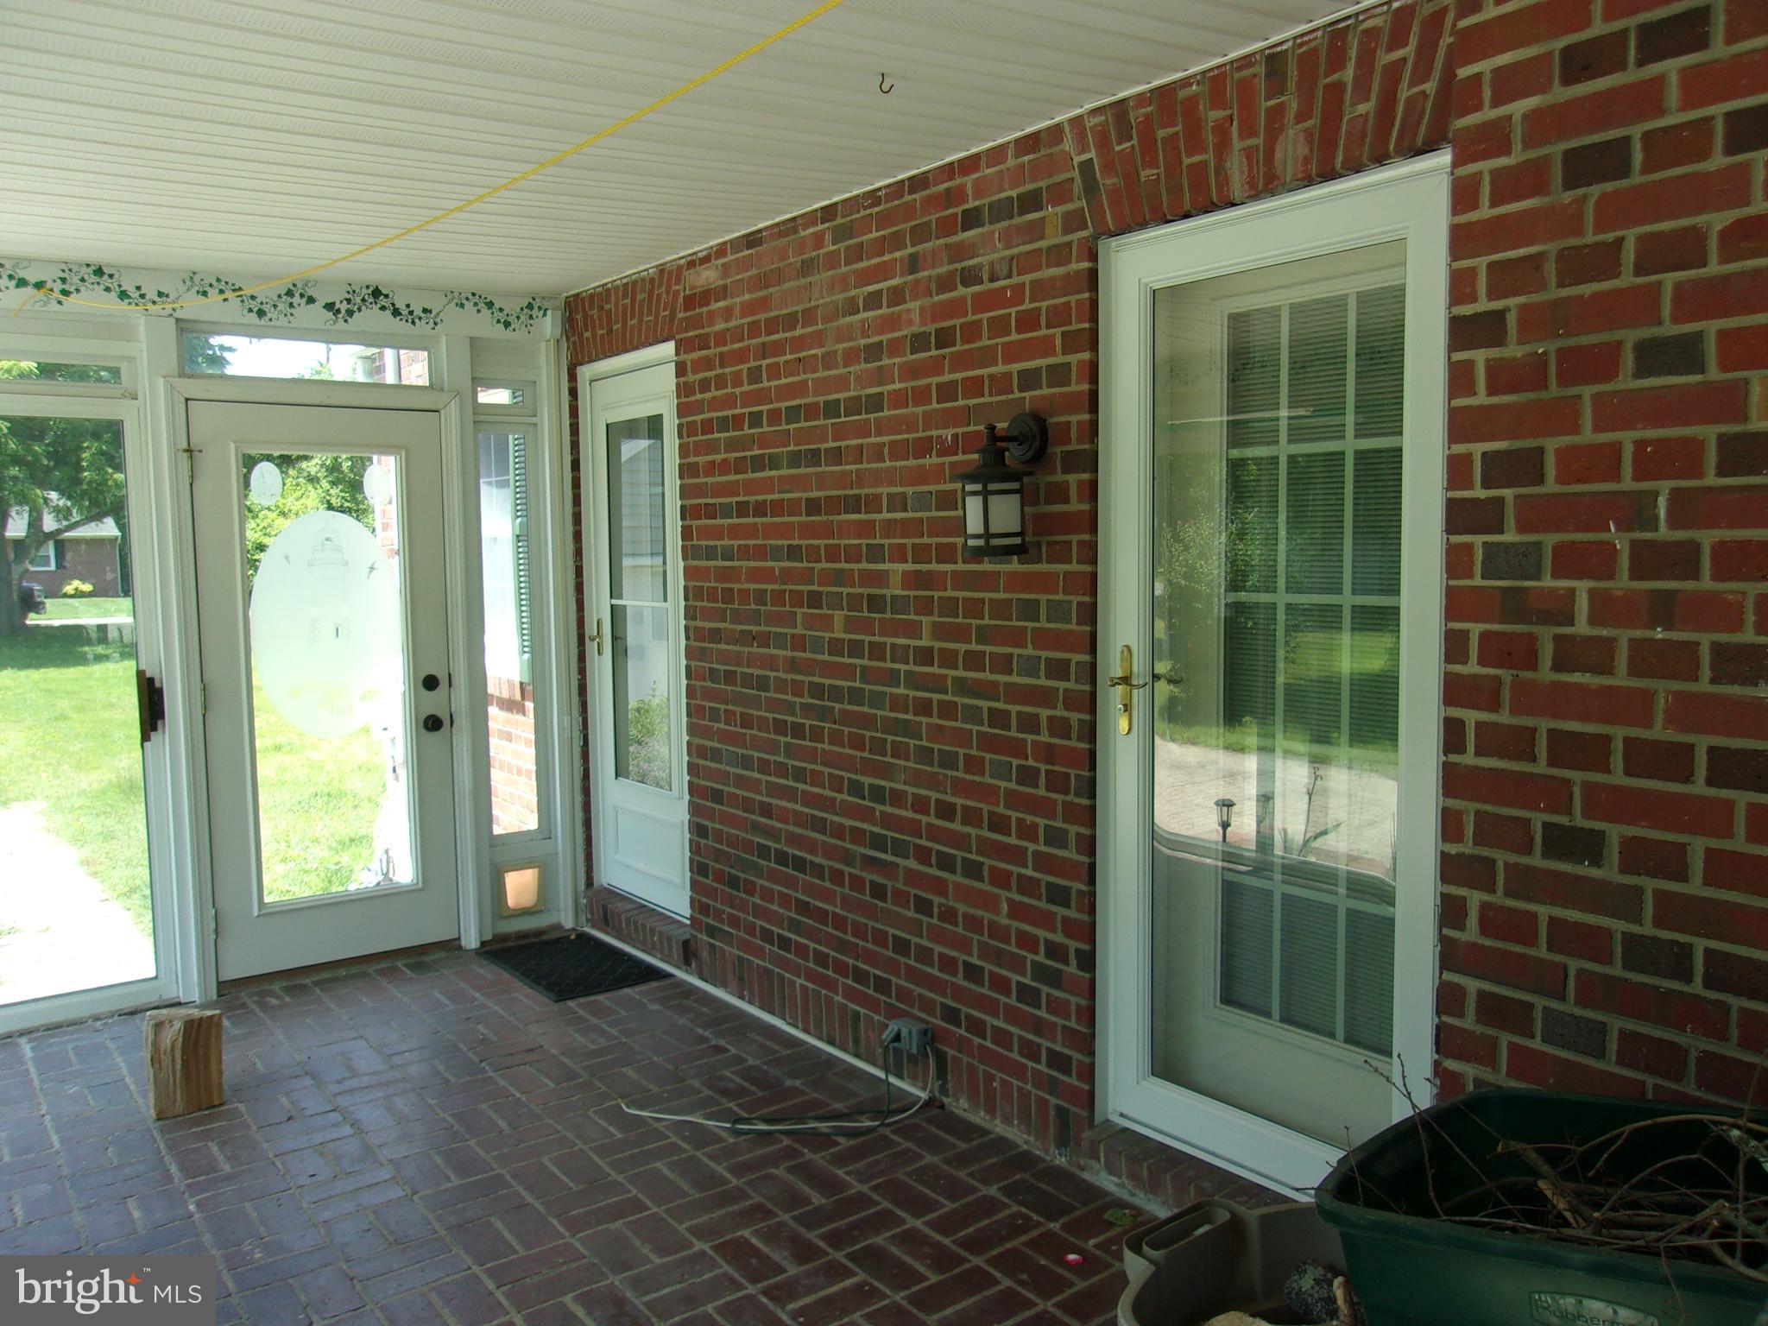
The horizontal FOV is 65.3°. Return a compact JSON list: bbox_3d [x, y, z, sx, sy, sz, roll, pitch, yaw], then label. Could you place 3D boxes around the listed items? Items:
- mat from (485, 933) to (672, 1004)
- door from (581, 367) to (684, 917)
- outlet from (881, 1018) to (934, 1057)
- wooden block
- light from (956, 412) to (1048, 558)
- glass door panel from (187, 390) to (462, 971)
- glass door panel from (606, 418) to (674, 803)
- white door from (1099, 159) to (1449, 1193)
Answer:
[{"bbox_3d":[-1.155,1.110,5.089,0.448,0.014,0.753,-4,6,-38],"label":"mat"},{"bbox_3d":[-0.919,-0.093,5.261,0.053,2.038,0.757,-4,6,-38],"label":"door"},{"bbox_3d":[0.067,1.043,3.884,0.076,0.071,0.144,-4,6,-38],"label":"outlet"},{"bbox_3d":[-1.947,1.104,3.836,0.176,0.255,0.141,-4,6,-38],"label":"wooden block"},{"bbox_3d":[0.280,-0.434,3.352,0.211,0.345,0.189,-4,6,-38],"label":"light"},{"bbox_3d":[-2.020,0.089,5.041,0.864,2.021,0.045,-4,6,-38],"label":"glass door panel"},{"bbox_3d":[-0.934,-0.226,5.273,0.030,1.395,0.439,-4,6,-38],"label":"glass door panel"},{"bbox_3d":[0.818,0.087,2.983,0.073,2.110,0.886,-4,6,-38],"label":"white door"}]

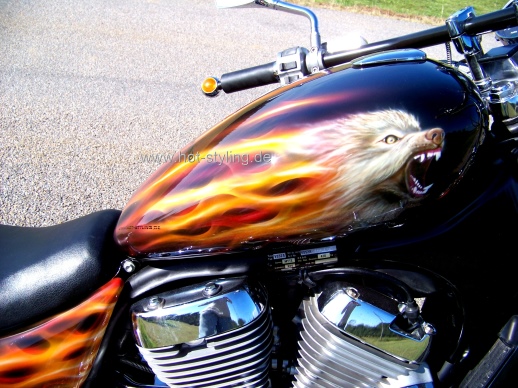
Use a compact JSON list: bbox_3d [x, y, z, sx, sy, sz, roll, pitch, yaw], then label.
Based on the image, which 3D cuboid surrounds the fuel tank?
[{"bbox_3d":[0.060,-0.065,0.800,0.565,0.245,0.285,-5,26,3],"label":"fuel tank"}]

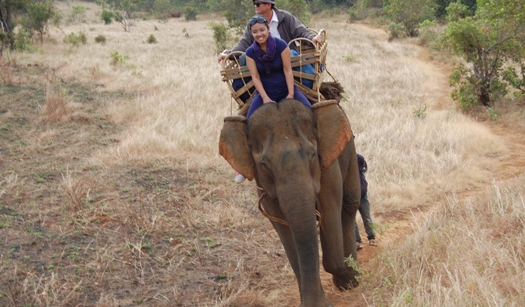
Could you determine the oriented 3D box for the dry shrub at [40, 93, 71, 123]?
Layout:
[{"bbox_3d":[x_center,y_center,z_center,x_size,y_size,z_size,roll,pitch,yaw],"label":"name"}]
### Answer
[{"bbox_3d":[-4.135,-0.899,19.500,0.580,0.560,0.550,-2,10,0],"label":"dry shrub"}]

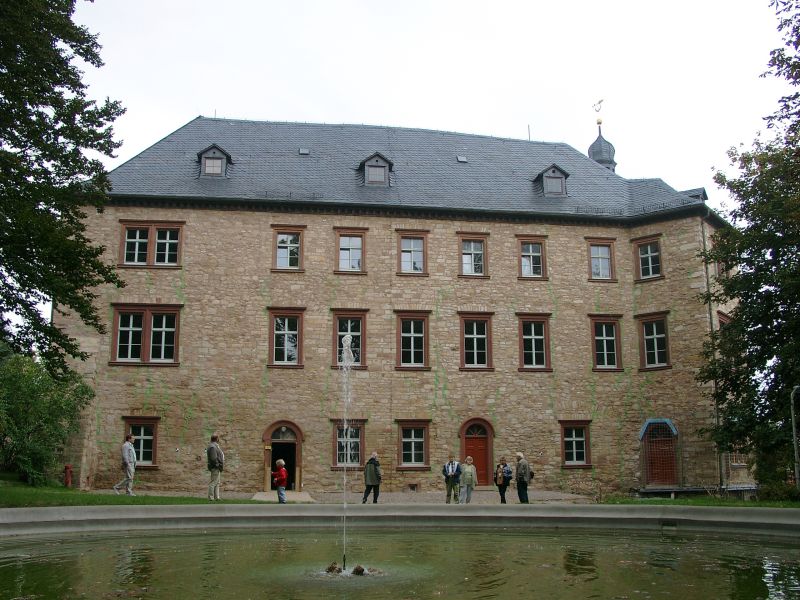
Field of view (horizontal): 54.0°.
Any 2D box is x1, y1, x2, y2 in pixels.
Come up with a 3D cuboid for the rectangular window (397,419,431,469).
[{"bbox_3d":[0.568,5.933,32.119,1.490,2.040,0.300,2,-12,-8],"label":"rectangular window"}]

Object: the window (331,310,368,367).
[{"bbox_3d":[-2.095,1.624,33.126,1.582,2.536,0.250,2,-12,-8],"label":"window"}]

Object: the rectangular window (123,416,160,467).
[{"bbox_3d":[-10.232,5.641,31.141,1.475,1.989,0.250,2,-12,-8],"label":"rectangular window"}]

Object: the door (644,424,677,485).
[{"bbox_3d":[11.500,6.829,34.691,1.546,2.611,0.300,-10,-14,44],"label":"door"}]

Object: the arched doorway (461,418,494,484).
[{"bbox_3d":[3.257,6.350,32.944,1.471,2.779,0.350,2,-12,-8],"label":"arched doorway"}]

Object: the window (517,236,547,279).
[{"bbox_3d":[5.878,-1.876,34.978,1.473,2.073,0.250,2,-12,-8],"label":"window"}]

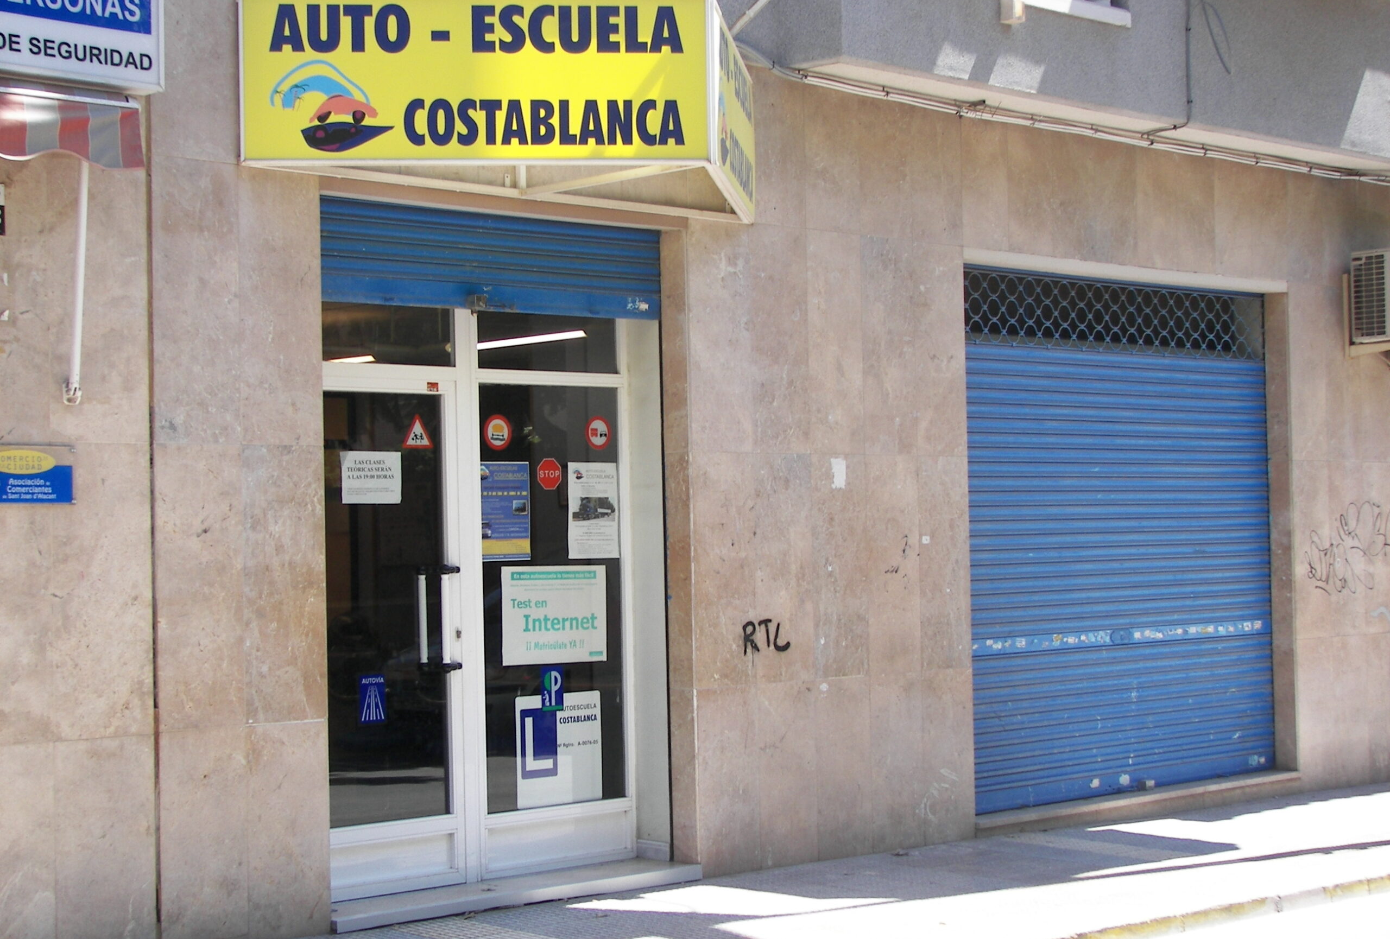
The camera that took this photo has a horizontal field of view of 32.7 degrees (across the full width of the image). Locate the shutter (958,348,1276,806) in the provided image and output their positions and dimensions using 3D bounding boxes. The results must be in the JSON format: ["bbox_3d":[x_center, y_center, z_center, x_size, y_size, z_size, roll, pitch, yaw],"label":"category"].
[{"bbox_3d":[2.295,0.552,12.769,2.880,2.371,0.060,0,-2,-44],"label":"shutter"}]

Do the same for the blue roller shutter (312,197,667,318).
[{"bbox_3d":[-0.843,-0.859,9.815,1.920,0.405,0.060,0,-2,-44],"label":"blue roller shutter"}]

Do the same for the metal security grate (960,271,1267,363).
[{"bbox_3d":[2.269,-0.824,12.804,2.880,0.383,0.045,0,-2,-44],"label":"metal security grate"}]

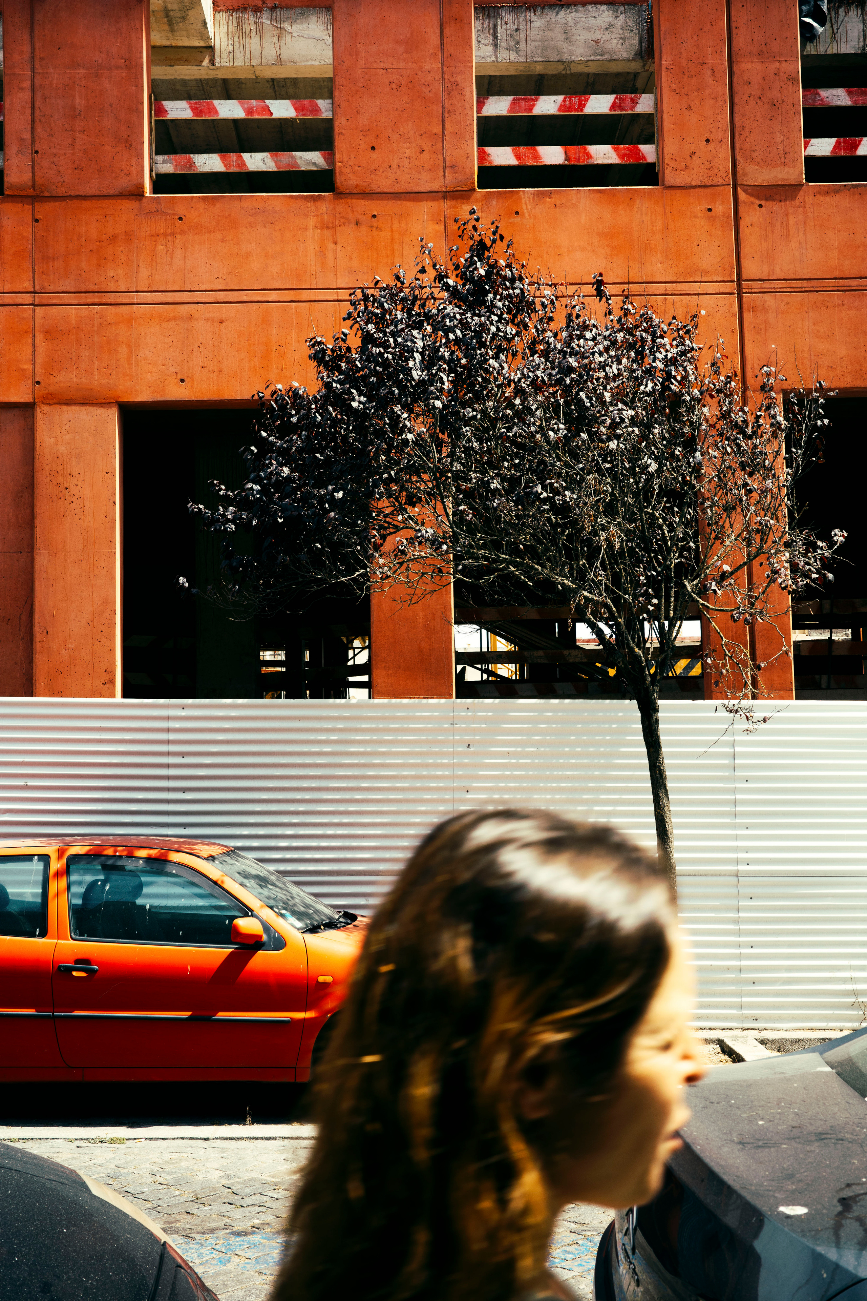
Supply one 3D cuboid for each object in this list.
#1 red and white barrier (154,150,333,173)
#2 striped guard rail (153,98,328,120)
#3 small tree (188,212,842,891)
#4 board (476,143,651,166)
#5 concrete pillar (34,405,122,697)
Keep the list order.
[{"bbox_3d":[-1.702,-4.406,13.058,1.630,0.153,0.030,-2,-4,-1],"label":"red and white barrier"},{"bbox_3d":[-1.597,-4.545,12.138,1.530,0.155,0.030,0,-4,0],"label":"striped guard rail"},{"bbox_3d":[0.488,-0.117,8.433,3.750,5.020,3.400,-1,-4,0],"label":"small tree"},{"bbox_3d":[1.111,-4.154,12.104,1.530,0.155,0.030,-1,-4,0],"label":"board"},{"bbox_3d":[-2.861,0.293,11.666,0.670,4.550,0.320,-1,-4,0],"label":"concrete pillar"}]

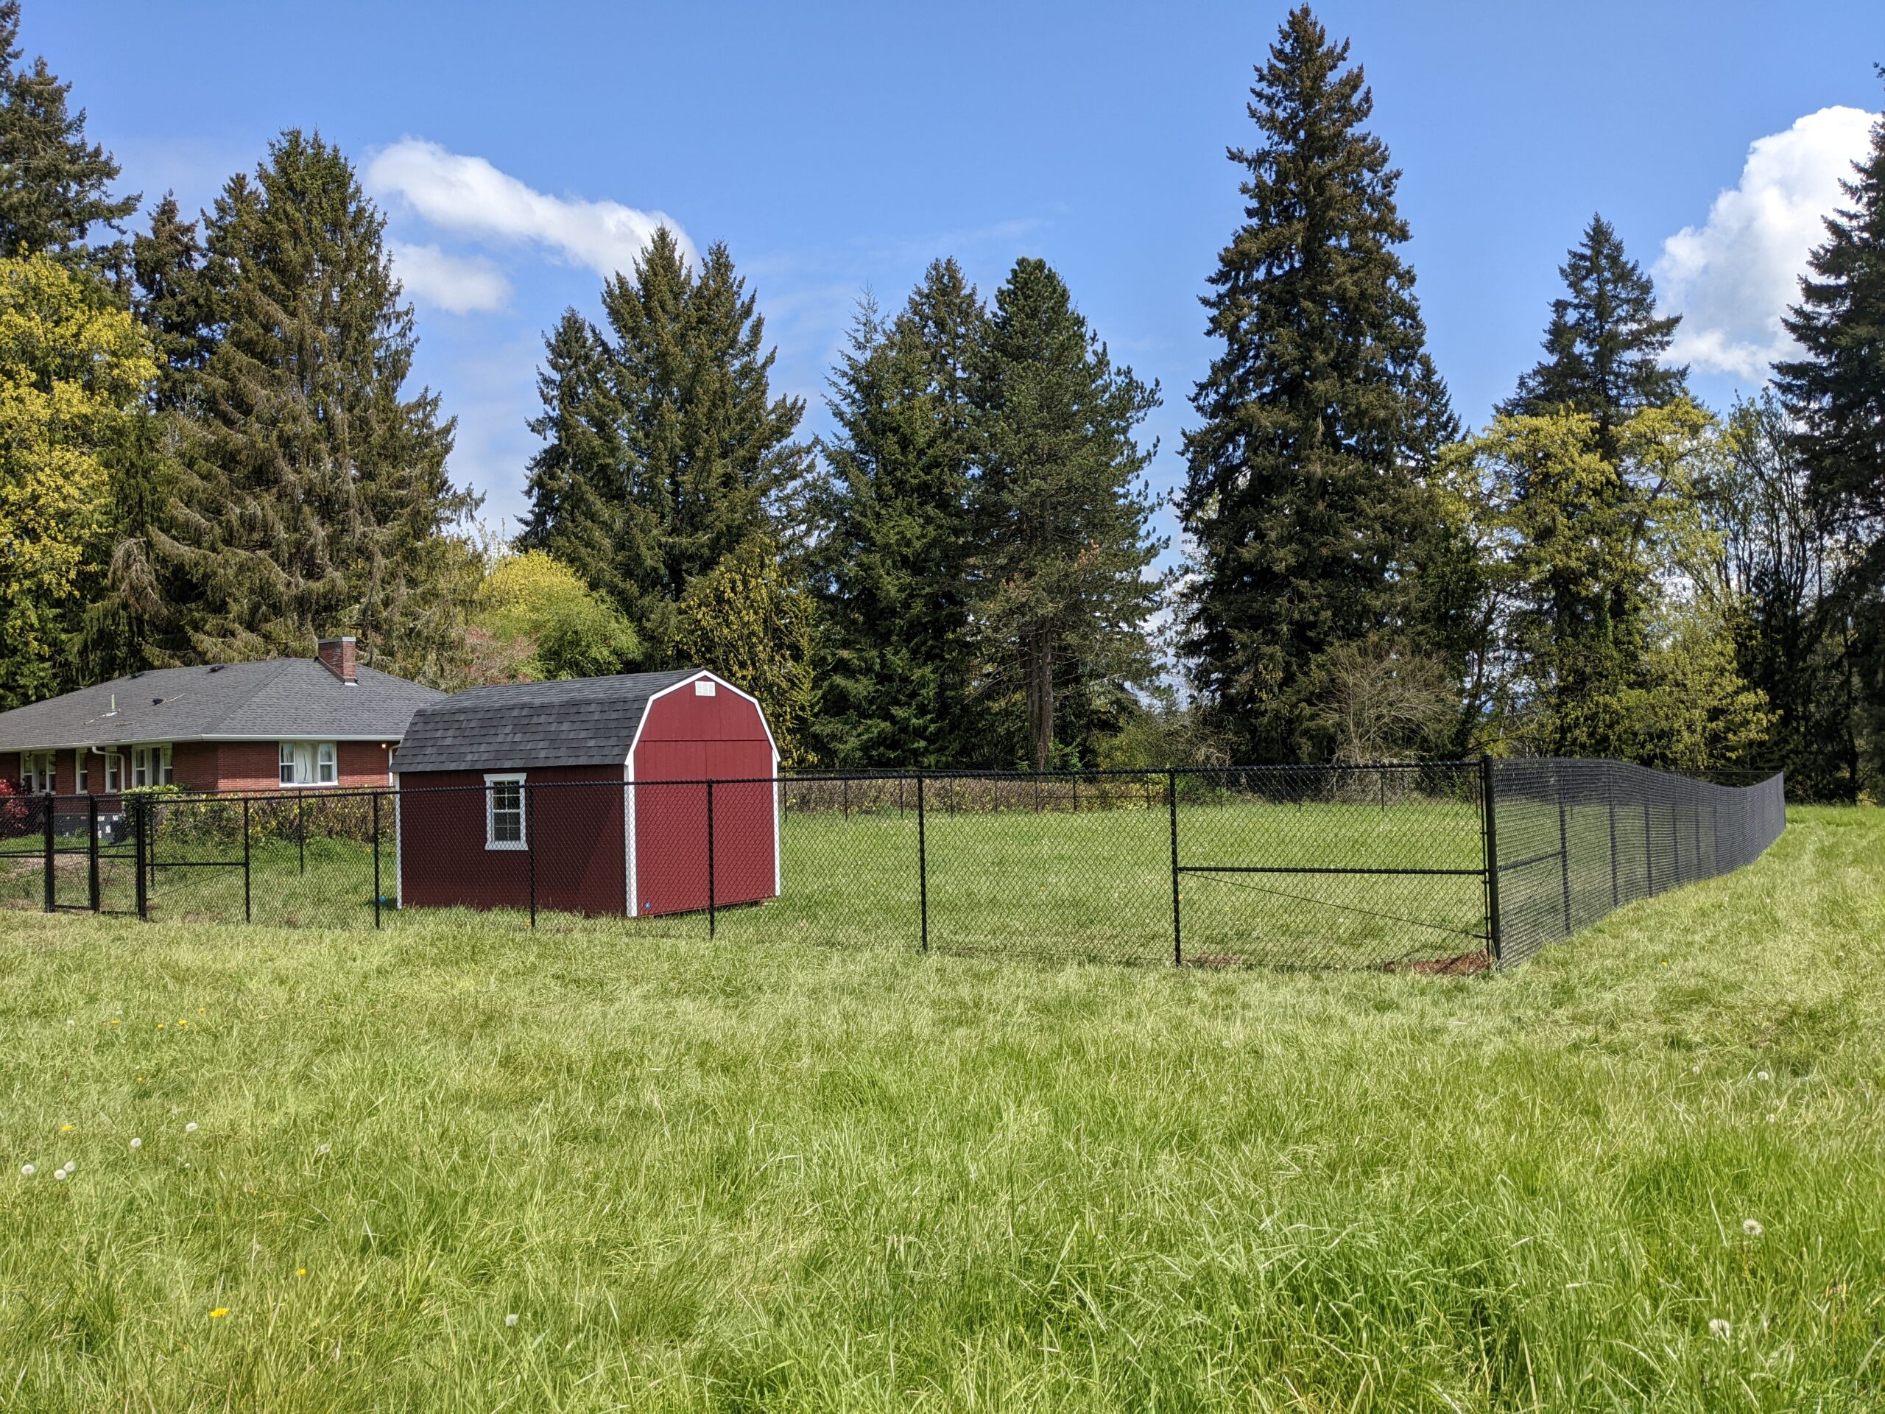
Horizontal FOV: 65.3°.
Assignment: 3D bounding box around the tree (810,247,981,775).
[{"bbox_3d":[-1.749,-7.312,62.461,7.382,23.657,7.382,-2,-2,0],"label":"tree"}]

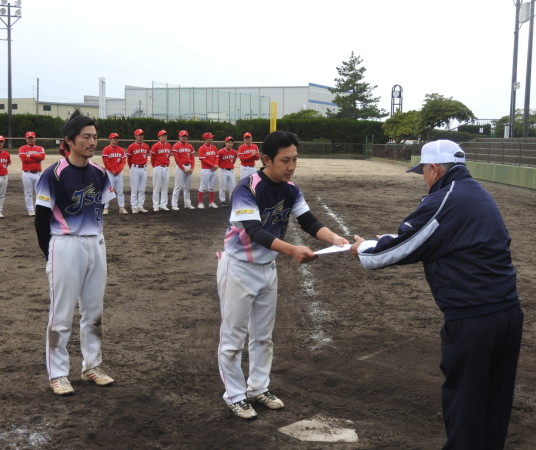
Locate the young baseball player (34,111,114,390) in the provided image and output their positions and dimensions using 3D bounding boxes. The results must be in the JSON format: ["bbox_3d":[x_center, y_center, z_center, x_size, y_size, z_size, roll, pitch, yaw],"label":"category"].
[{"bbox_3d":[-1.222,0.165,5.028,0.360,1.790,0.480,6,8,41],"label":"young baseball player"}]

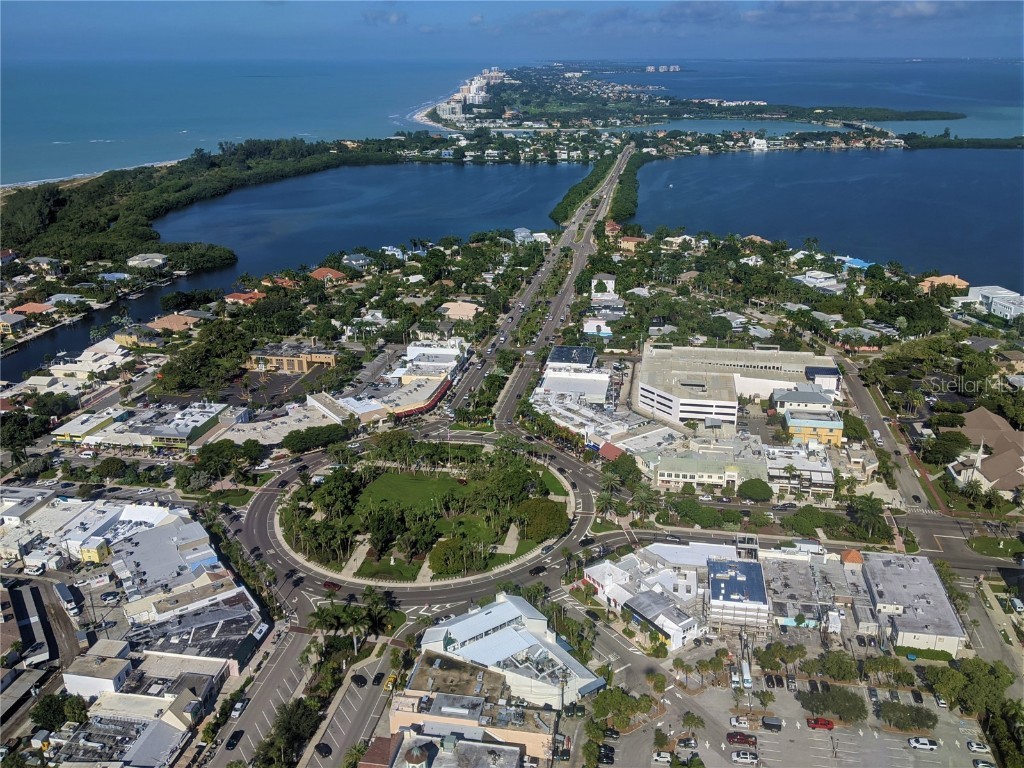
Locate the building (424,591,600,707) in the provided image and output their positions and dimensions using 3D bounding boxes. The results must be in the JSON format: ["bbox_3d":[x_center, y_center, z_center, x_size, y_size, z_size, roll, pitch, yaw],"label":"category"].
[{"bbox_3d":[-0.400,70.710,203.790,28.800,10.000,39.800,-16,27,-34],"label":"building"}]

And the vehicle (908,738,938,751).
[{"bbox_3d":[94.410,82.220,183.470,5.900,1.900,2.050,3,23,7],"label":"vehicle"}]

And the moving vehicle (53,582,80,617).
[{"bbox_3d":[-127.490,62.330,229.260,2.600,3.700,13.000,-19,29,-39],"label":"moving vehicle"}]

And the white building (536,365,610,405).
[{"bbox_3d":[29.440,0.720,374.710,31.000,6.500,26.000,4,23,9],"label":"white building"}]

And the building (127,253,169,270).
[{"bbox_3d":[-270.860,-91.280,594.100,22.000,9.000,19.000,2,23,5],"label":"building"}]

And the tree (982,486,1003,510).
[{"bbox_3d":[164.430,41.130,272.840,6.200,9.600,6.200,0,22,0],"label":"tree"}]

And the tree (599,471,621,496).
[{"bbox_3d":[35.550,36.560,286.300,7.500,10.300,7.500,0,22,0],"label":"tree"}]

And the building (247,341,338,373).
[{"bbox_3d":[-111.290,-13.530,410.520,44.500,8.300,21.000,3,23,7],"label":"building"}]

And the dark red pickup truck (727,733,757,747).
[{"bbox_3d":[53.560,82.340,186.130,6.500,1.950,2.100,3,23,8],"label":"dark red pickup truck"}]

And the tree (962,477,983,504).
[{"bbox_3d":[164.890,38.360,283.650,6.900,9.000,6.900,0,22,0],"label":"tree"}]

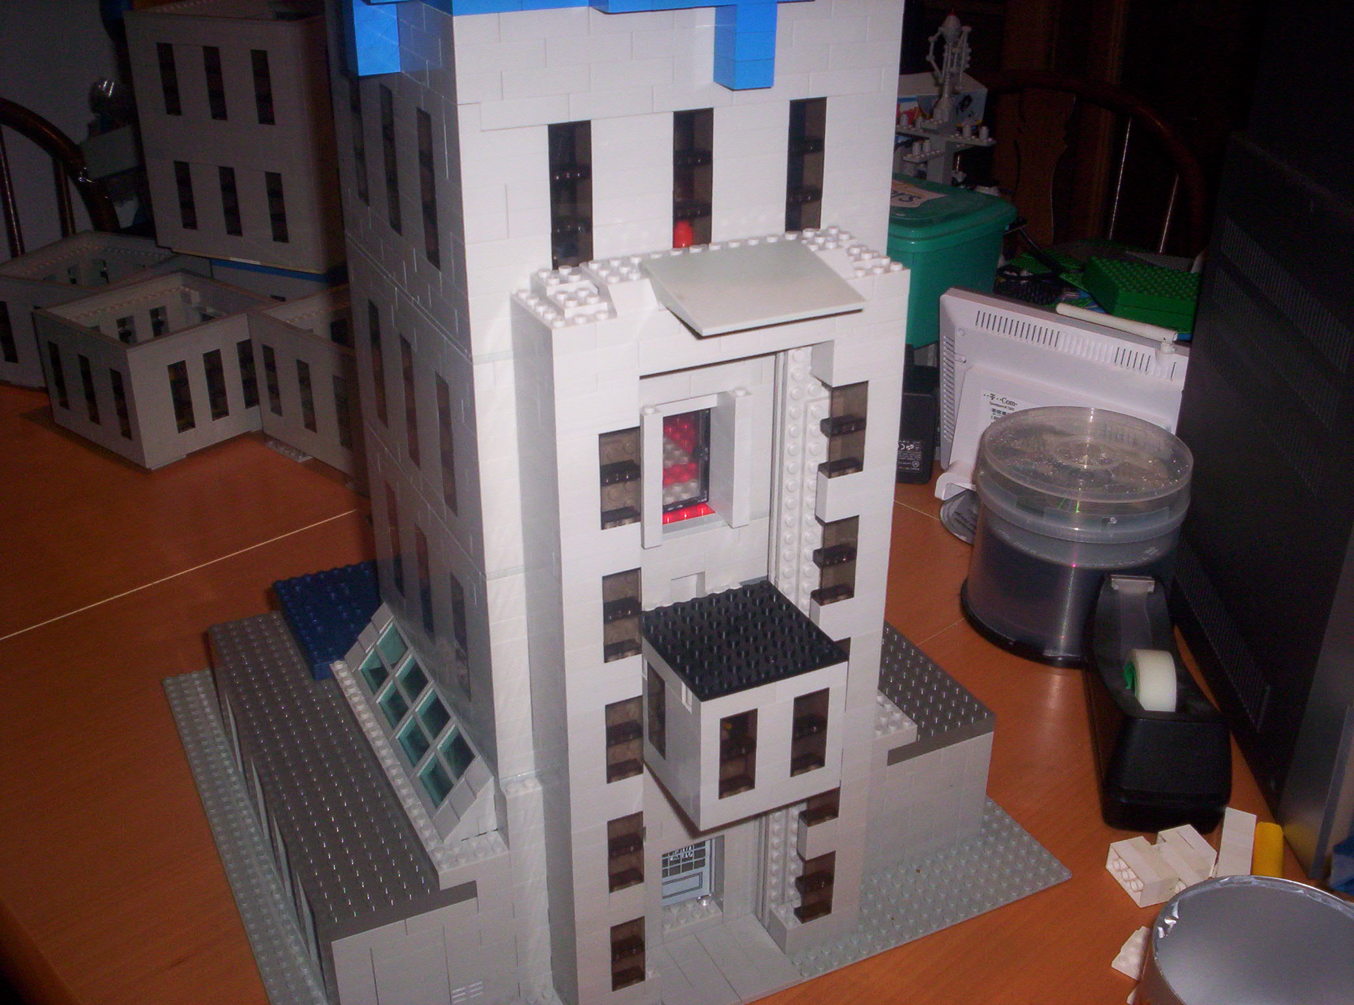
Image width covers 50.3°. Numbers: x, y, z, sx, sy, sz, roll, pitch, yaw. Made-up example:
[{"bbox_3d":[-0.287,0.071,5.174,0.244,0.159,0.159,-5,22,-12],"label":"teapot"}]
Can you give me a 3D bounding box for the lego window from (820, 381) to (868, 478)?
[{"bbox_3d":[0.065,-0.030,0.561,0.016,0.038,0.008,-13,30,-24],"label":"lego window"}]

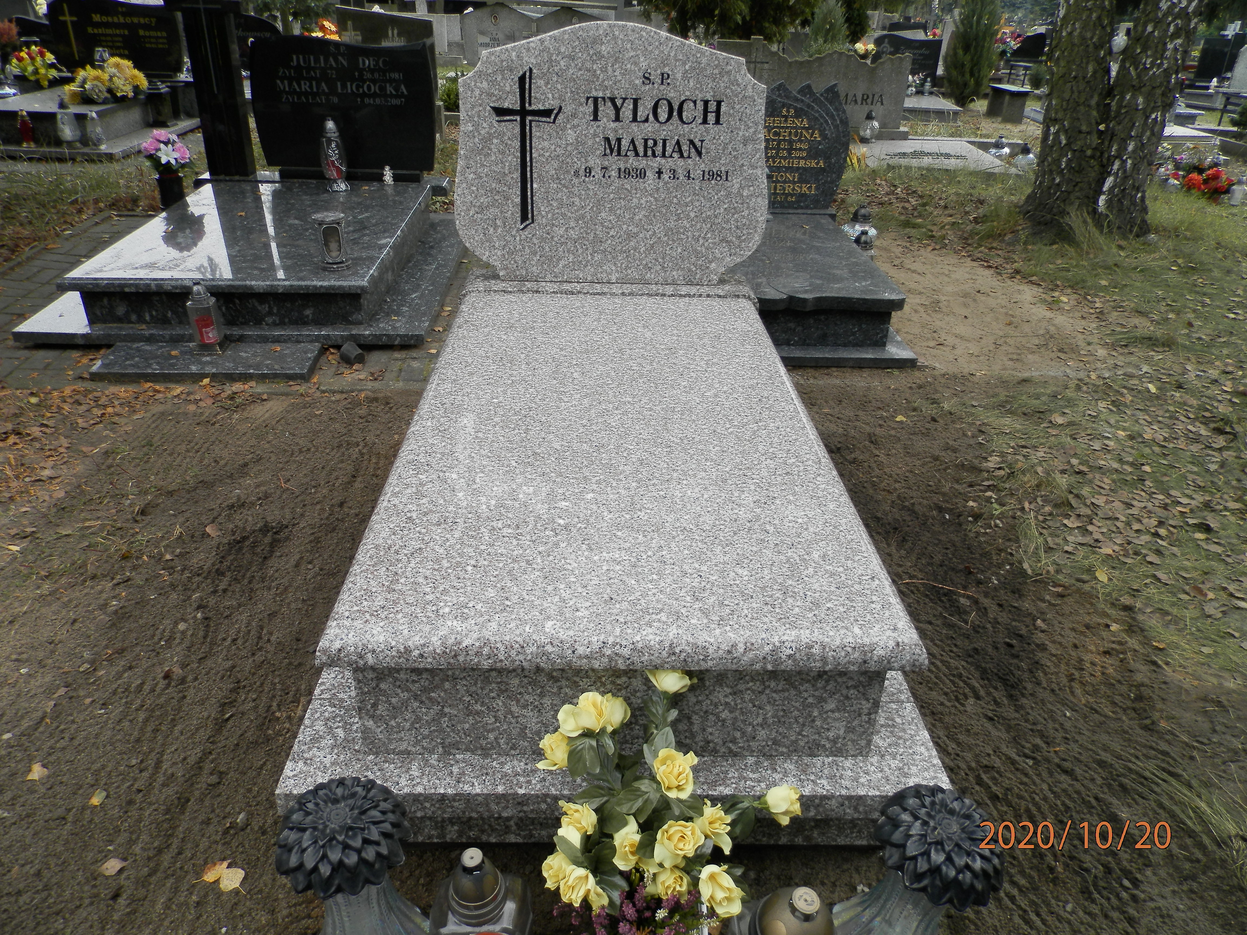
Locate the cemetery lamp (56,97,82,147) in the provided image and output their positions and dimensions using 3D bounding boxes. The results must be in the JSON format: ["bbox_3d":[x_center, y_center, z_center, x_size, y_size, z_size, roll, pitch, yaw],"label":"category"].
[{"bbox_3d":[-3.833,-2.393,6.231,0.145,0.325,0.145,0,29,-3],"label":"cemetery lamp"}]

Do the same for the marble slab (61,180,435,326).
[{"bbox_3d":[-1.414,-0.914,3.706,1.020,0.215,1.430,0,28,-3],"label":"marble slab"}]

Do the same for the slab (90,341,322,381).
[{"bbox_3d":[-1.537,-0.397,3.337,0.750,0.036,0.310,0,29,-3],"label":"slab"}]

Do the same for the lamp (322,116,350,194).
[{"bbox_3d":[-1.325,-1.431,4.111,0.112,0.316,0.112,-3,28,-9],"label":"lamp"}]

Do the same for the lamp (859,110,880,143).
[{"bbox_3d":[1.980,-2.753,7.238,0.155,0.228,0.155,6,28,8],"label":"lamp"}]

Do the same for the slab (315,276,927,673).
[{"bbox_3d":[-0.018,-0.154,2.031,0.855,0.060,1.776,1,28,-2],"label":"slab"}]

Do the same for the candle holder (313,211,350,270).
[{"bbox_3d":[-1.115,-0.867,3.458,0.122,0.195,0.122,-2,30,-8],"label":"candle holder"}]

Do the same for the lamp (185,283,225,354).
[{"bbox_3d":[-1.364,-0.492,2.946,0.089,0.222,0.089,0,28,-4],"label":"lamp"}]

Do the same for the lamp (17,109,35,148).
[{"bbox_3d":[-4.117,-2.337,6.205,0.105,0.240,0.105,0,29,-3],"label":"lamp"}]

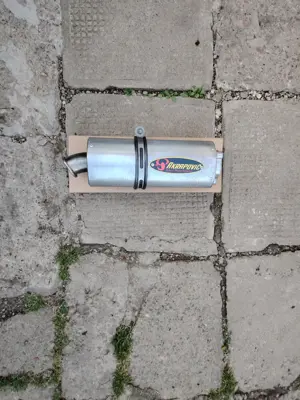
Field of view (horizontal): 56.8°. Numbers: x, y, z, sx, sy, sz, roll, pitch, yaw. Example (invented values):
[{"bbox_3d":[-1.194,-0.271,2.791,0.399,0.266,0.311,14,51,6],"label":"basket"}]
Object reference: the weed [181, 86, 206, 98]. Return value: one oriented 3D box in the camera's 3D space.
[{"bbox_3d":[0.142,-0.359,0.927,0.080,0.030,0.040,0,88,0],"label":"weed"}]

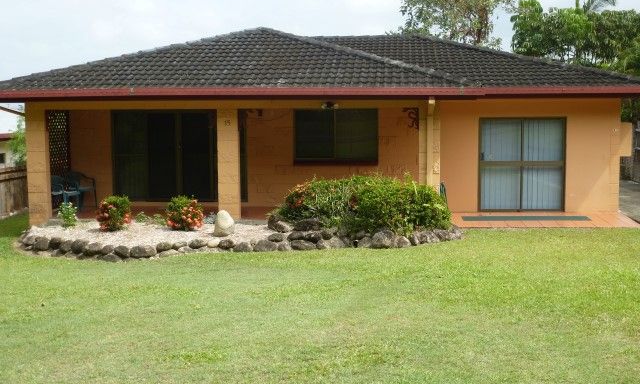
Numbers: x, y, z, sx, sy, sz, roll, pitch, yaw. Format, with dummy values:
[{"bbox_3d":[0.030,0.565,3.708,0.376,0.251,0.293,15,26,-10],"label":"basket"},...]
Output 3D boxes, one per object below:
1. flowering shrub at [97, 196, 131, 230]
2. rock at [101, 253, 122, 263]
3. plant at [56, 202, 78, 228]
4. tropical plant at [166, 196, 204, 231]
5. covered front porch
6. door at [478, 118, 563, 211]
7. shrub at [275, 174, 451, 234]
[{"bbox_3d":[-3.767,0.399,15.250,0.650,0.590,0.630,0,6,6],"label":"flowering shrub"},{"bbox_3d":[-3.183,1.000,12.700,0.320,0.160,0.240,0,6,6],"label":"rock"},{"bbox_3d":[-4.704,0.438,15.500,0.400,0.460,0.400,0,6,6],"label":"plant"},{"bbox_3d":[-2.449,0.396,15.150,0.680,0.590,0.660,0,6,6],"label":"tropical plant"},{"bbox_3d":[-1.640,-0.719,16.874,8.010,2.400,2.250,0,6,6],"label":"covered front porch"},{"bbox_3d":[4.126,-0.559,17.034,1.820,1.980,0.100,0,6,6],"label":"door"},{"bbox_3d":[0.748,0.202,14.650,2.950,1.050,1.300,0,6,6],"label":"shrub"}]

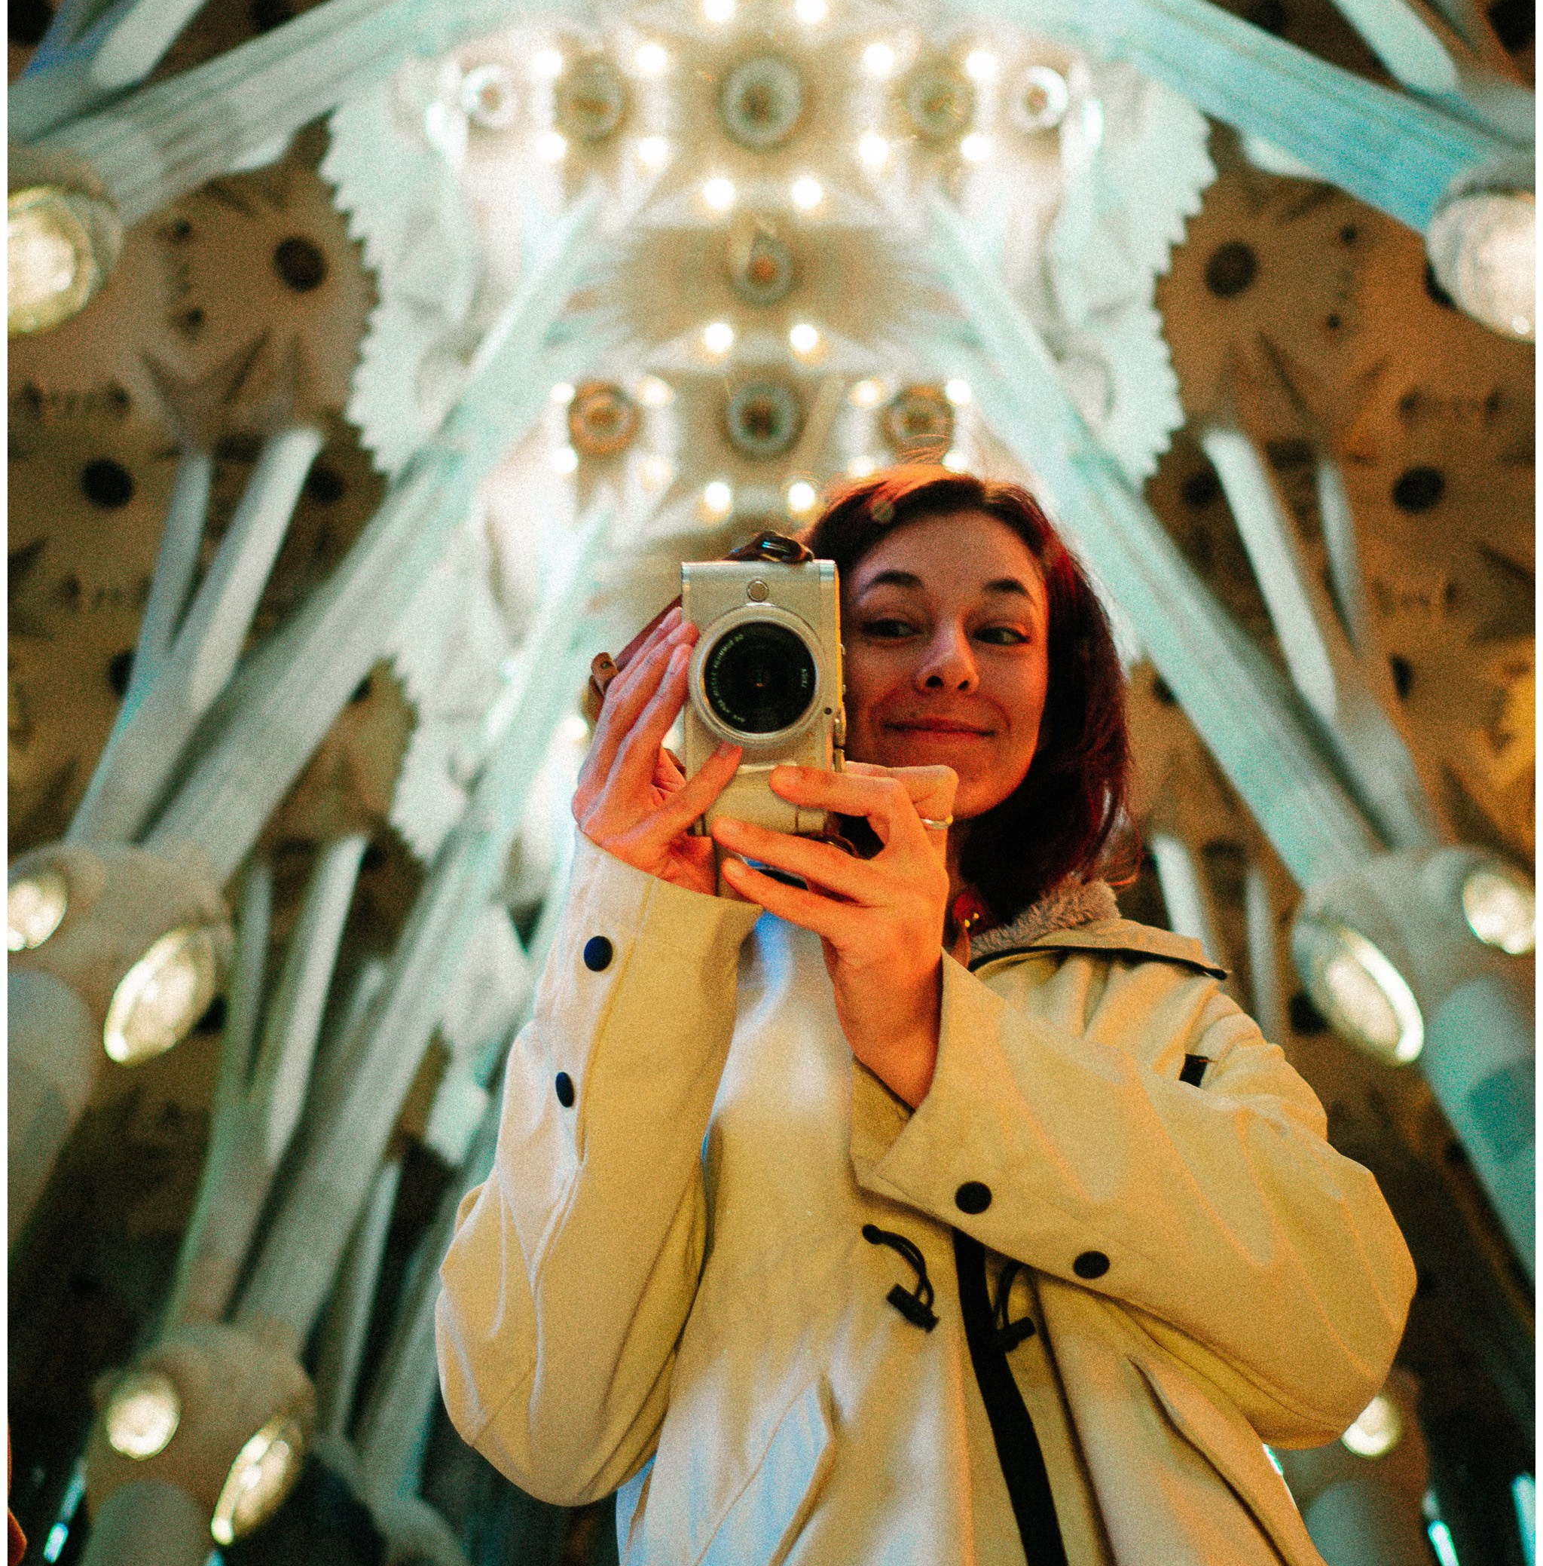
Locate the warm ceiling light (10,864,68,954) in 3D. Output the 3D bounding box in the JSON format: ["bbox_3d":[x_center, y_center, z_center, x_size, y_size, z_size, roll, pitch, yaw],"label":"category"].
[{"bbox_3d":[-7.699,1.249,17.619,0.900,1.100,0.400,13,-43,-8],"label":"warm ceiling light"}]

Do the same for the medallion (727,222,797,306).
[{"bbox_3d":[-0.237,-12.531,41.400,1.676,0.350,1.676,0,-62,-1],"label":"medallion"}]

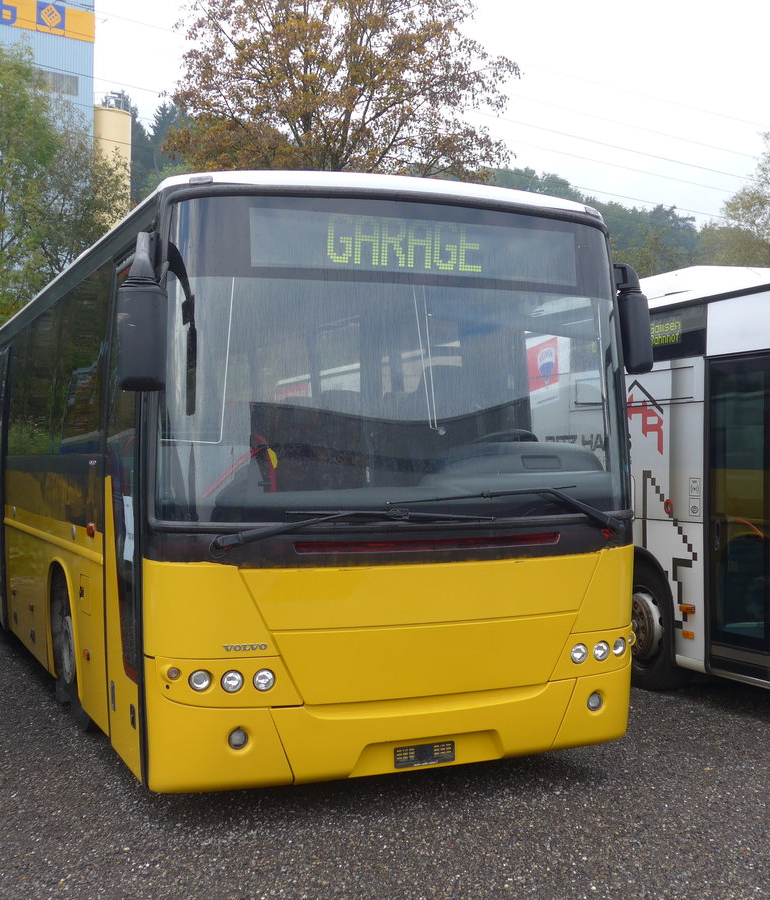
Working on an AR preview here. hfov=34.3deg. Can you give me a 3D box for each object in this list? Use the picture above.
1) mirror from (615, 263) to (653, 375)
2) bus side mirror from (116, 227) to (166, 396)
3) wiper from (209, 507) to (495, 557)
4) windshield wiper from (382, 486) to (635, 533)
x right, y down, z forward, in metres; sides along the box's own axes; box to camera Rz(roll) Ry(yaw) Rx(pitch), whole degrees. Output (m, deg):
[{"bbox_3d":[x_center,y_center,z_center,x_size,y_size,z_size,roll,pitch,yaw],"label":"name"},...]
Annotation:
[{"bbox_3d":[1.307,-0.682,6.524,0.190,0.590,0.170,0,0,-23],"label":"mirror"},{"bbox_3d":[-1.036,-0.590,5.351,0.200,0.680,0.180,0,0,-23],"label":"bus side mirror"},{"bbox_3d":[-0.114,0.353,5.602,1.330,0.200,0.160,0,0,-23],"label":"wiper"},{"bbox_3d":[0.606,0.287,5.939,1.290,0.230,0.160,0,0,-23],"label":"windshield wiper"}]

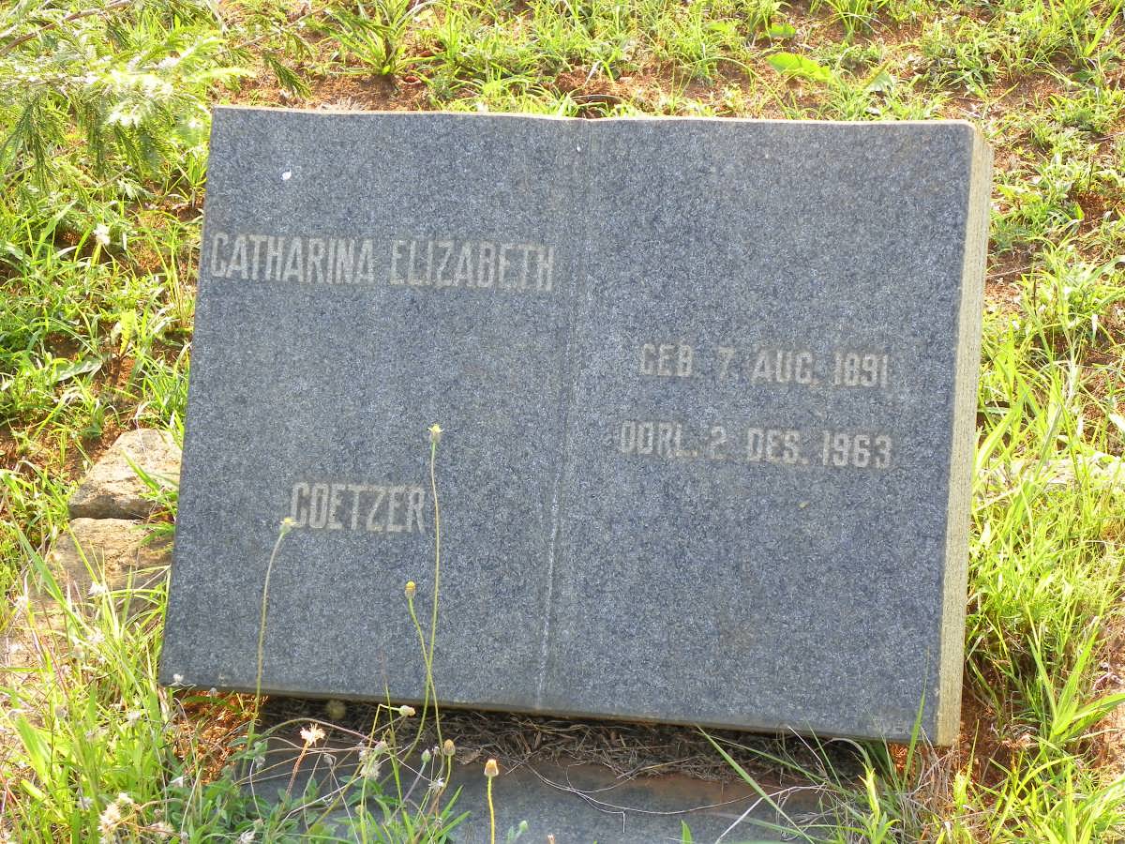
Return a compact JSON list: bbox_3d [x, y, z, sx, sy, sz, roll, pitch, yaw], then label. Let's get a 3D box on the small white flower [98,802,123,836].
[{"bbox_3d":[-0.332,0.292,1.910,0.017,0.021,0.017,0,29,0],"label":"small white flower"}]

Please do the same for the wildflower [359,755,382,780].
[{"bbox_3d":[-0.142,0.255,1.920,0.016,0.017,0.016,0,29,0],"label":"wildflower"}]

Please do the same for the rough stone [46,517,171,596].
[{"bbox_3d":[-0.388,0.118,2.250,0.120,0.060,0.090,9,30,15],"label":"rough stone"}]

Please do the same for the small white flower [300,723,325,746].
[{"bbox_3d":[-0.185,0.231,1.930,0.017,0.015,0.017,0,29,0],"label":"small white flower"}]

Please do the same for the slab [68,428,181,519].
[{"bbox_3d":[-0.391,0.049,2.350,0.105,0.050,0.120,9,30,15],"label":"slab"}]

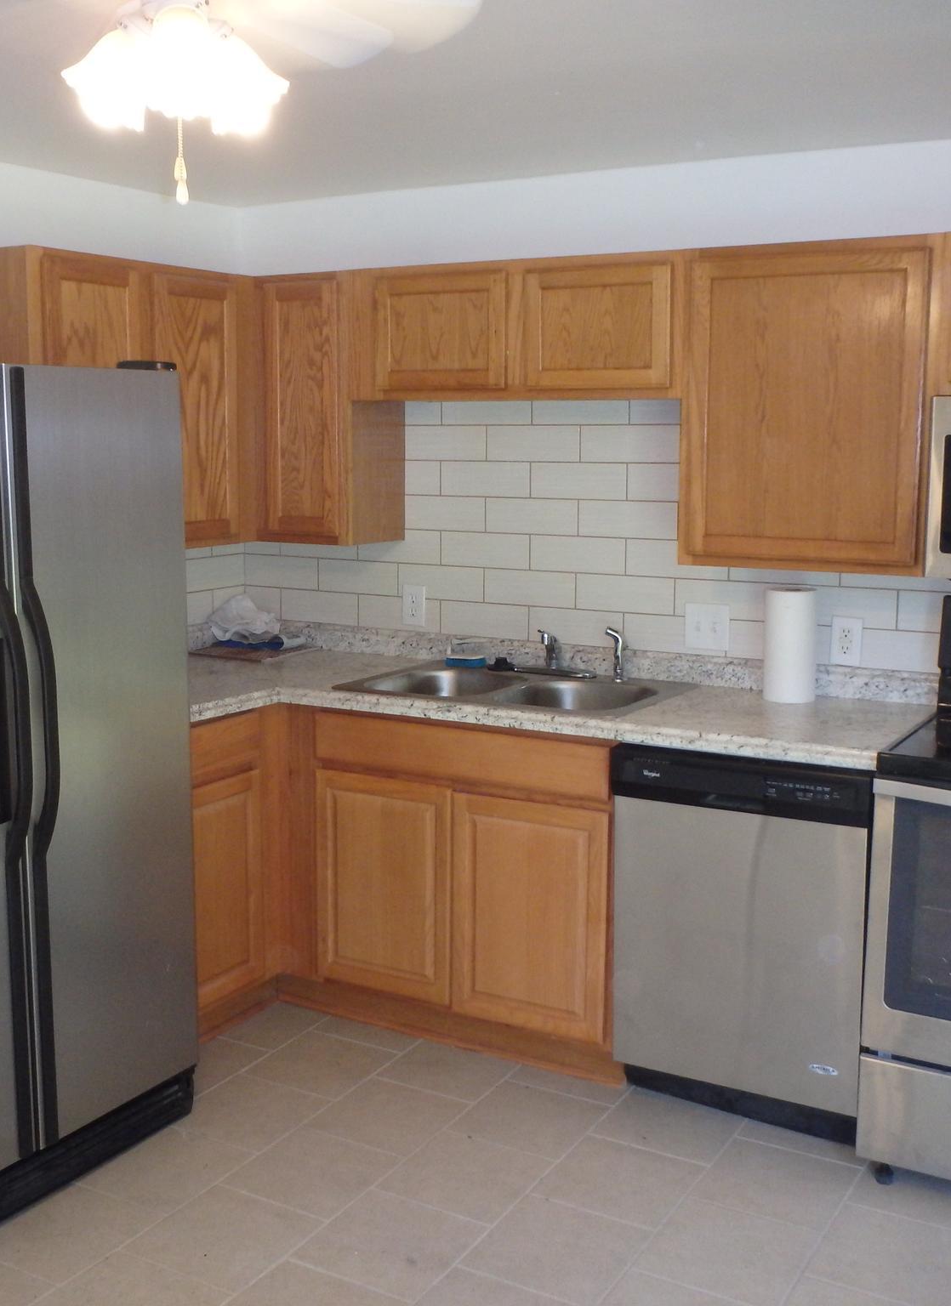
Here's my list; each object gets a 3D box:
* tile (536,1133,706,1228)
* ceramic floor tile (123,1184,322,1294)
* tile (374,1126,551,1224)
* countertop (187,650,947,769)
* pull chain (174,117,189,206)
[{"bbox_3d":[0.321,1.170,3.118,0.298,0.010,0.297,5,10,30],"label":"tile"},{"bbox_3d":[-0.510,1.203,2.890,0.299,0.010,0.297,5,11,30],"label":"ceramic floor tile"},{"bbox_3d":[-0.018,1.167,3.135,0.298,0.010,0.297,5,10,30],"label":"tile"},{"bbox_3d":[-0.078,0.139,3.625,2.245,0.040,1.160,5,11,30],"label":"countertop"},{"bbox_3d":[-0.376,-0.628,1.800,0.018,0.116,0.018,0,9,0],"label":"pull chain"}]

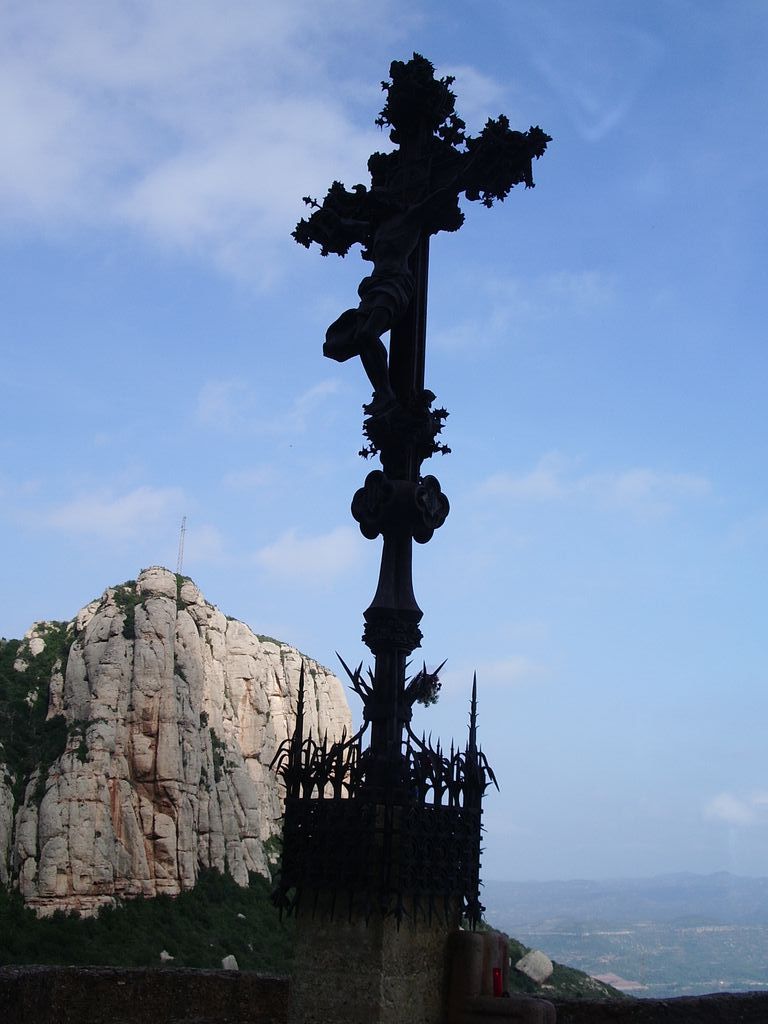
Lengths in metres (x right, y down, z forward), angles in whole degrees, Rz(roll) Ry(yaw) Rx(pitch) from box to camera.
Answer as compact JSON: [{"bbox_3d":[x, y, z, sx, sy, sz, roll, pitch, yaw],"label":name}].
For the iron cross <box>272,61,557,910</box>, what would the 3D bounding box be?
[{"bbox_3d":[0.084,-0.457,8.096,2.325,6.098,1.101,-10,-20,38],"label":"iron cross"}]

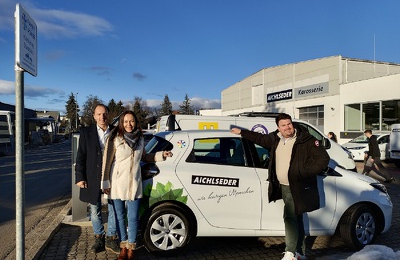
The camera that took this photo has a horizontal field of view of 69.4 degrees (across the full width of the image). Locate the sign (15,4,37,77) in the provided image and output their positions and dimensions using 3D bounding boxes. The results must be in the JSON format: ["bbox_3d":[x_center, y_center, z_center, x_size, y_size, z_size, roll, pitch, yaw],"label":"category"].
[{"bbox_3d":[-1.550,-0.785,2.580,0.050,0.510,0.340,0,0,-7],"label":"sign"}]

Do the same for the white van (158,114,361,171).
[{"bbox_3d":[1.330,0.630,7.800,4.950,1.930,1.930,1,0,-7],"label":"white van"}]

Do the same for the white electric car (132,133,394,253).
[{"bbox_3d":[0.850,0.775,4.430,4.080,1.550,1.790,2,0,-11],"label":"white electric car"}]

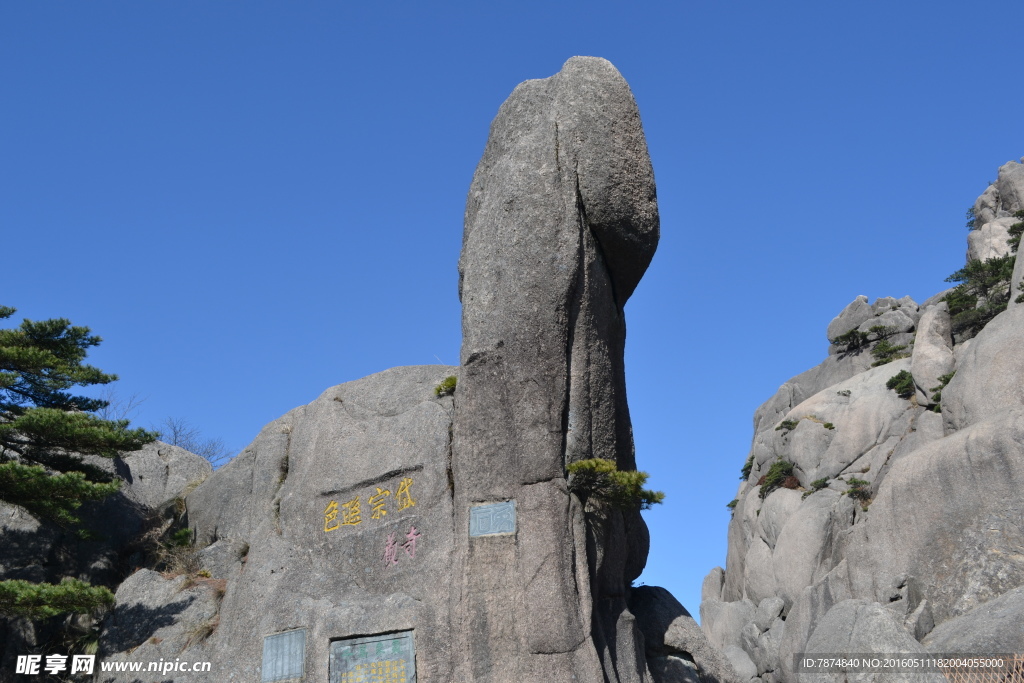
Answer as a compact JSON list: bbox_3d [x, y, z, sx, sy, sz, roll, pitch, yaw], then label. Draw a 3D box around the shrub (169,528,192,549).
[{"bbox_3d":[-7.769,4.617,22.000,0.550,0.450,0.500,0,-20,0],"label":"shrub"}]

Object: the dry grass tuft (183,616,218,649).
[{"bbox_3d":[-6.053,5.654,18.300,0.640,0.580,0.460,0,-16,0],"label":"dry grass tuft"}]

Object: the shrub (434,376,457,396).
[{"bbox_3d":[-1.240,0.839,17.500,0.410,0.360,0.360,0,-20,0],"label":"shrub"}]

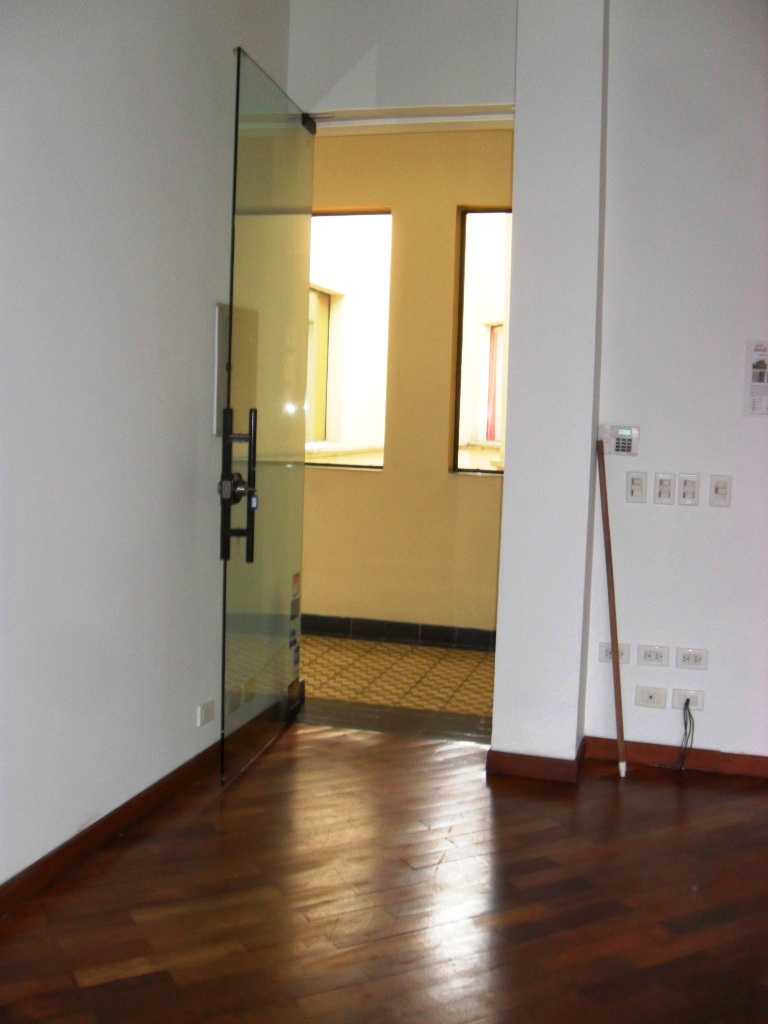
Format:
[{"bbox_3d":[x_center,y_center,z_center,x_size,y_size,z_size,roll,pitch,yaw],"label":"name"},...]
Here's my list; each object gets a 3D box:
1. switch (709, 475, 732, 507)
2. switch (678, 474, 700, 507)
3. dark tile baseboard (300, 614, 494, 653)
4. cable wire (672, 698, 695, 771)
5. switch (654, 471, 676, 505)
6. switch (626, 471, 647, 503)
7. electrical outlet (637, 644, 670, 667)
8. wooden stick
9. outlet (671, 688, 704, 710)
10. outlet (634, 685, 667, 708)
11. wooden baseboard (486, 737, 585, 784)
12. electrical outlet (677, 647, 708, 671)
[{"bbox_3d":[1.226,-0.075,3.769,0.074,0.115,0.011,3,4,14],"label":"switch"},{"bbox_3d":[1.121,-0.081,3.796,0.074,0.115,0.011,3,4,14],"label":"switch"},{"bbox_3d":[0.056,0.718,6.128,1.224,0.122,0.020,3,4,14],"label":"dark tile baseboard"},{"bbox_3d":[1.110,0.825,3.838,0.070,0.255,0.045,3,4,14],"label":"cable wire"},{"bbox_3d":[1.038,-0.084,3.818,0.074,0.115,0.011,3,4,14],"label":"switch"},{"bbox_3d":[0.939,-0.090,3.843,0.074,0.115,0.011,3,4,14],"label":"switch"},{"bbox_3d":[1.007,0.538,3.863,0.114,0.075,0.011,3,4,14],"label":"electrical outlet"},{"bbox_3d":[0.835,0.346,3.802,0.023,1.237,0.023,-4,-5,15],"label":"wooden stick"},{"bbox_3d":[1.130,0.698,3.840,0.114,0.075,0.011,3,4,14],"label":"outlet"},{"bbox_3d":[1.001,0.696,3.874,0.114,0.075,0.011,3,4,14],"label":"outlet"},{"bbox_3d":[0.567,0.904,3.844,0.327,0.084,0.296,3,4,14],"label":"wooden baseboard"},{"bbox_3d":[1.141,0.544,3.828,0.114,0.075,0.011,3,4,14],"label":"electrical outlet"}]

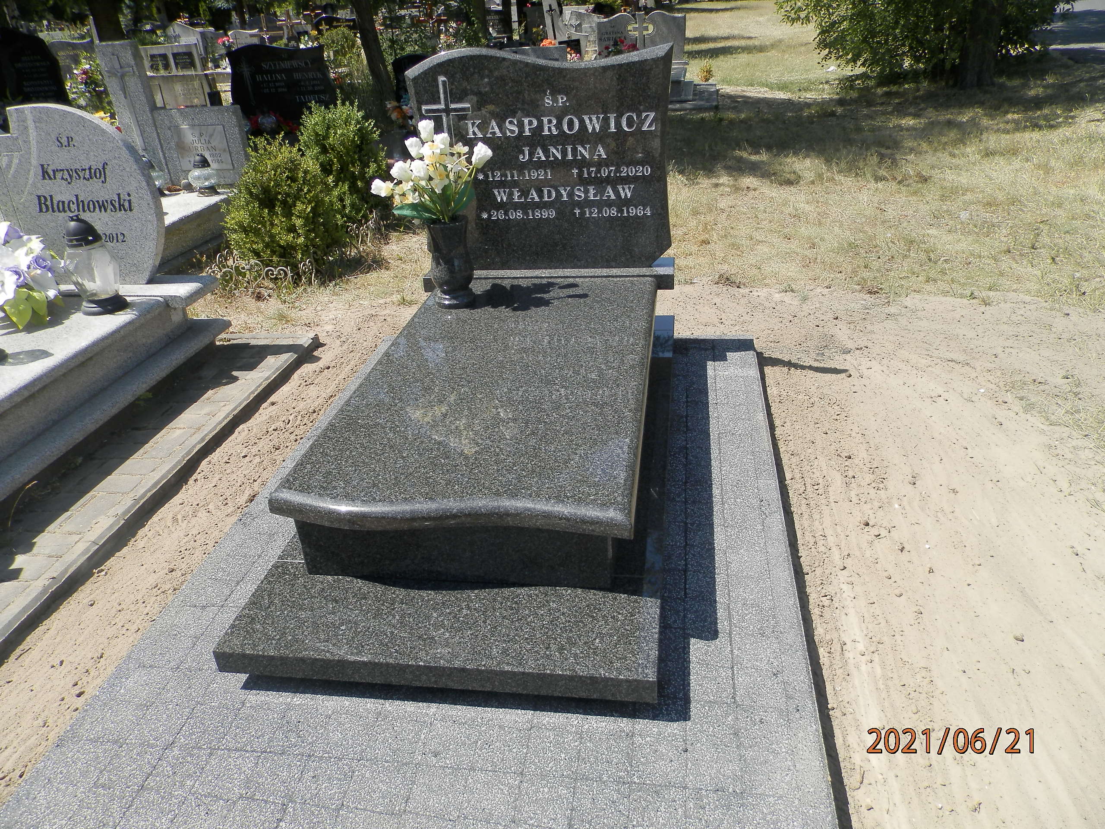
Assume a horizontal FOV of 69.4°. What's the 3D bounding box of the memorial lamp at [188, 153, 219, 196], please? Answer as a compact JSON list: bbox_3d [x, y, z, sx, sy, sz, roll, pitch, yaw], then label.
[{"bbox_3d":[-2.277,-1.567,5.199,0.200,0.240,0.200,1,29,9],"label":"memorial lamp"}]

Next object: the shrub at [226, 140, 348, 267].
[{"bbox_3d":[-1.511,-1.211,4.490,0.690,0.690,0.680,1,29,9],"label":"shrub"}]

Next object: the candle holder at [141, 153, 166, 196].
[{"bbox_3d":[-2.679,-1.595,5.303,0.195,0.245,0.195,1,29,9],"label":"candle holder"}]

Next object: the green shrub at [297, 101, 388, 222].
[{"bbox_3d":[-1.344,-1.611,5.128,0.610,0.760,0.600,1,29,9],"label":"green shrub"}]

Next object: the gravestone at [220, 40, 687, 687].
[{"bbox_3d":[-0.144,-0.322,2.139,0.910,1.080,1.810,1,29,9],"label":"gravestone"}]

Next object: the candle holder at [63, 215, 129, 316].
[{"bbox_3d":[-1.692,-0.553,2.928,0.190,0.345,0.190,1,29,9],"label":"candle holder"}]

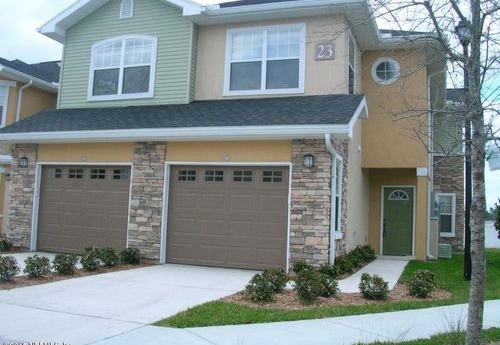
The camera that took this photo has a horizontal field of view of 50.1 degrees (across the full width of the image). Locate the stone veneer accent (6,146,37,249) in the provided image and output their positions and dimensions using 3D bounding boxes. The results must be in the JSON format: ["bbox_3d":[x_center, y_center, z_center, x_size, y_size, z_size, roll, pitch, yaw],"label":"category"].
[{"bbox_3d":[-5.523,0.586,13.128,0.740,2.600,0.300,1,-6,20],"label":"stone veneer accent"}]

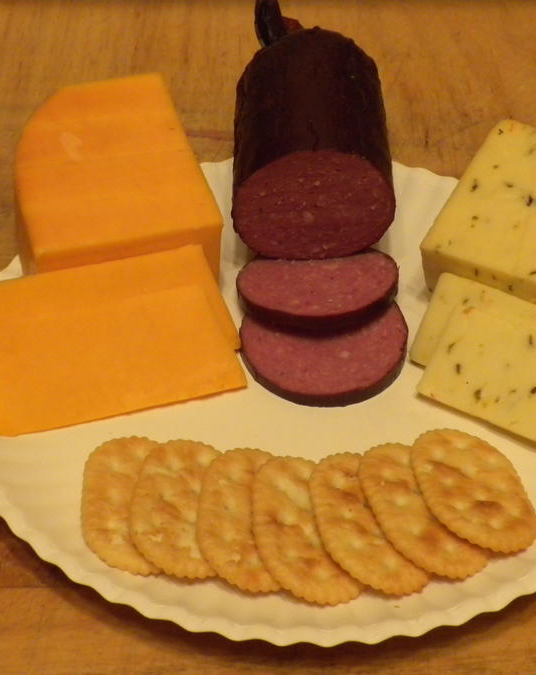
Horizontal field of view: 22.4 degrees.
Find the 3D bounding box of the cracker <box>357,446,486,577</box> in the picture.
[{"bbox_3d":[0.047,0.054,0.416,0.037,0.005,0.055,-3,41,-23],"label":"cracker"}]

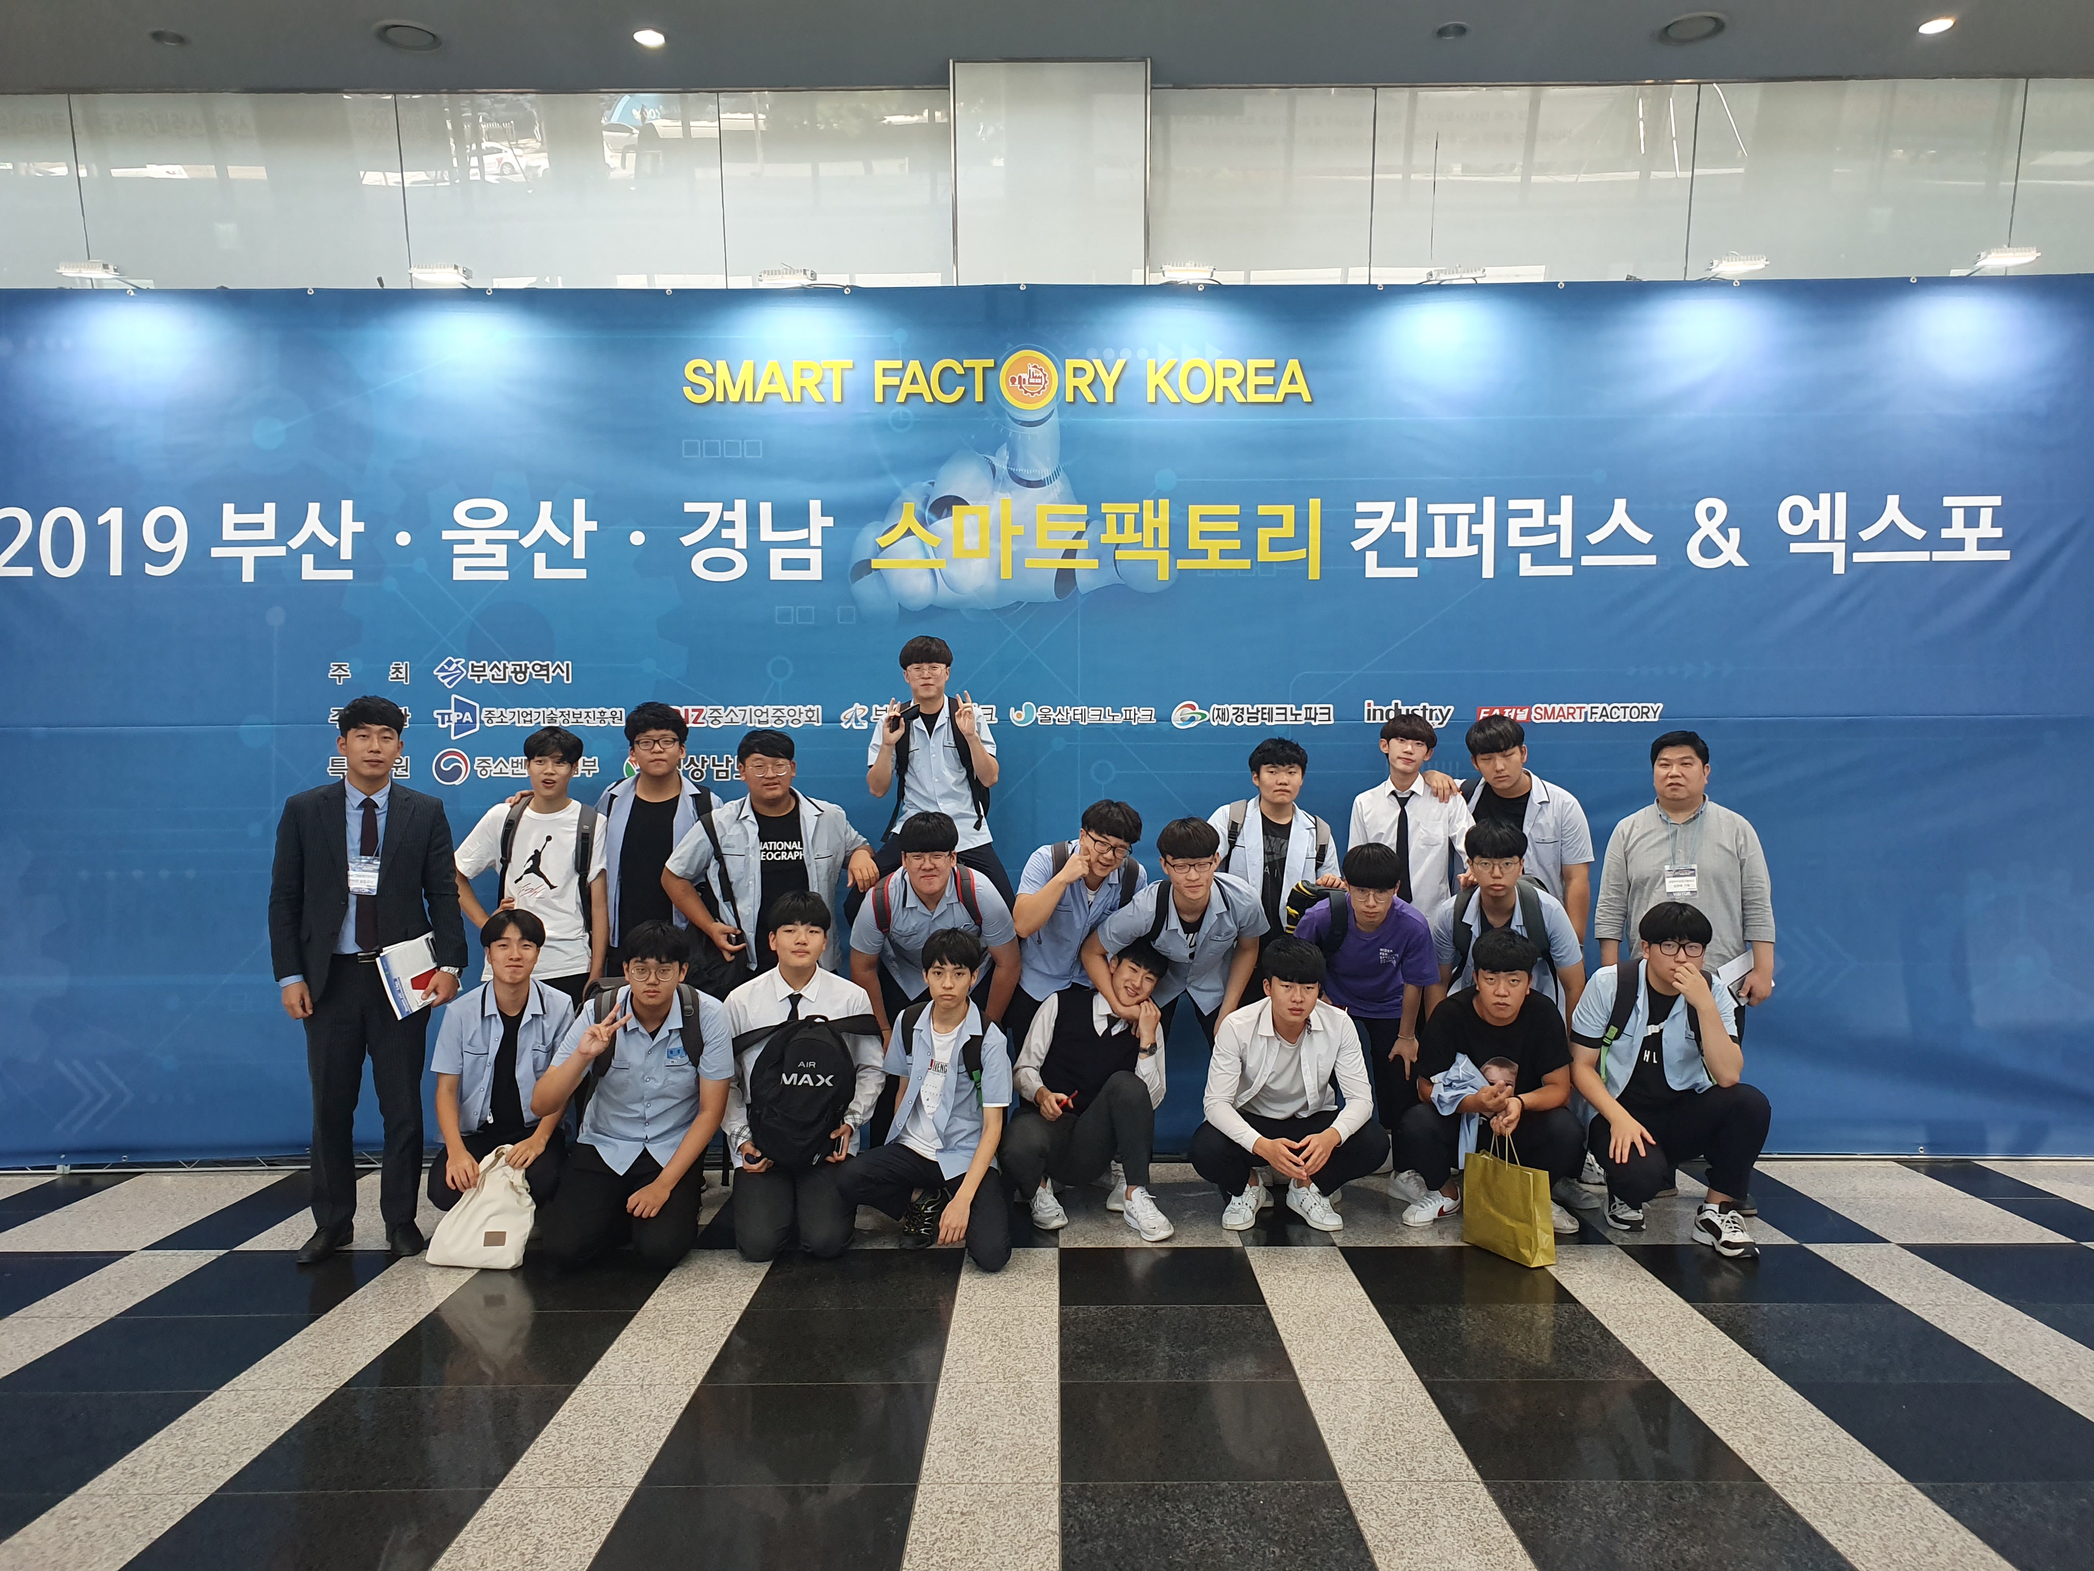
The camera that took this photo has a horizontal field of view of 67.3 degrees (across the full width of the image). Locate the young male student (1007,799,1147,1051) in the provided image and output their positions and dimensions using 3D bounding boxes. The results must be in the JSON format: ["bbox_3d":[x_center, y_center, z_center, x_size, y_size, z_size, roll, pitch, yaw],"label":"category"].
[{"bbox_3d":[0.099,0.761,5.686,0.500,1.420,0.600,0,-1,-9],"label":"young male student"}]

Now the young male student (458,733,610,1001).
[{"bbox_3d":[-1.875,0.653,5.750,0.550,1.735,0.380,0,0,-7],"label":"young male student"}]

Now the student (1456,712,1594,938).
[{"bbox_3d":[1.721,0.602,5.758,0.540,1.720,0.400,0,-1,11],"label":"student"}]

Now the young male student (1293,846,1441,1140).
[{"bbox_3d":[1.128,0.833,5.626,0.490,1.263,0.640,0,-1,-2],"label":"young male student"}]

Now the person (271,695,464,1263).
[{"bbox_3d":[-2.209,0.620,5.100,0.620,1.800,0.360,0,0,-11],"label":"person"}]

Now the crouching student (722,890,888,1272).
[{"bbox_3d":[-0.786,0.906,5.145,0.510,1.129,0.650,0,-1,-2],"label":"crouching student"}]

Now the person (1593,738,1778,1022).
[{"bbox_3d":[2.260,0.638,5.550,0.600,1.680,0.400,0,0,7],"label":"person"}]

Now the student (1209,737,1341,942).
[{"bbox_3d":[0.827,0.659,5.700,0.500,1.660,0.400,0,0,0],"label":"student"}]

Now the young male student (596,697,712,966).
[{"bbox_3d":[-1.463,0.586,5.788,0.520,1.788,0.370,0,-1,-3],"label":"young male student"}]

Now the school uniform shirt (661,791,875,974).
[{"bbox_3d":[-0.980,0.340,5.540,0.710,0.660,0.360,0,0,-3],"label":"school uniform shirt"}]

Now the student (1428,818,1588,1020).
[{"bbox_3d":[1.654,0.813,5.650,0.550,1.360,0.680,0,0,7],"label":"student"}]

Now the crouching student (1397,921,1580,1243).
[{"bbox_3d":[1.472,0.968,5.324,0.600,0.983,0.700,0,-1,5],"label":"crouching student"}]

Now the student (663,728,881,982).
[{"bbox_3d":[-0.973,0.651,5.550,0.760,1.700,0.460,0,0,-3],"label":"student"}]

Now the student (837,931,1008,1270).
[{"bbox_3d":[-0.392,0.961,5.025,0.540,1.014,0.670,0,-1,3],"label":"student"}]

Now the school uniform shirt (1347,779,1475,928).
[{"bbox_3d":[1.370,0.297,5.920,0.470,0.660,0.280,0,0,9],"label":"school uniform shirt"}]

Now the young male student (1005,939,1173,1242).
[{"bbox_3d":[0.140,0.996,5.384,0.560,0.943,0.720,0,-1,-11],"label":"young male student"}]

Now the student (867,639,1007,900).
[{"bbox_3d":[-0.414,0.193,5.650,0.600,1.450,0.580,0,0,-3],"label":"student"}]

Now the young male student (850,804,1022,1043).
[{"bbox_3d":[-0.403,0.809,5.650,0.620,1.400,0.750,0,0,-3],"label":"young male student"}]

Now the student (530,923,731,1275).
[{"bbox_3d":[-1.379,0.977,5.230,0.650,1.075,0.720,0,0,-5],"label":"student"}]

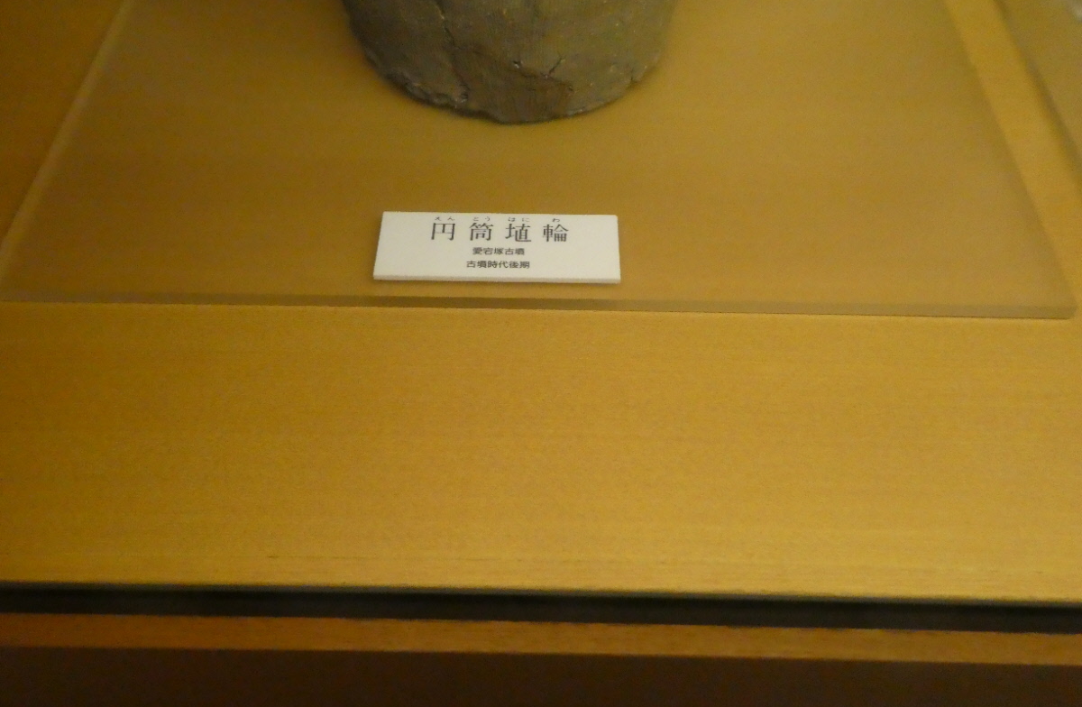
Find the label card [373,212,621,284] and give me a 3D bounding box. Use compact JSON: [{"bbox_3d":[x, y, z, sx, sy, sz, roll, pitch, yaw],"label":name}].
[{"bbox_3d":[-0.025,-0.065,0.586,0.145,0.004,0.053,1,52,0],"label":"label card"}]

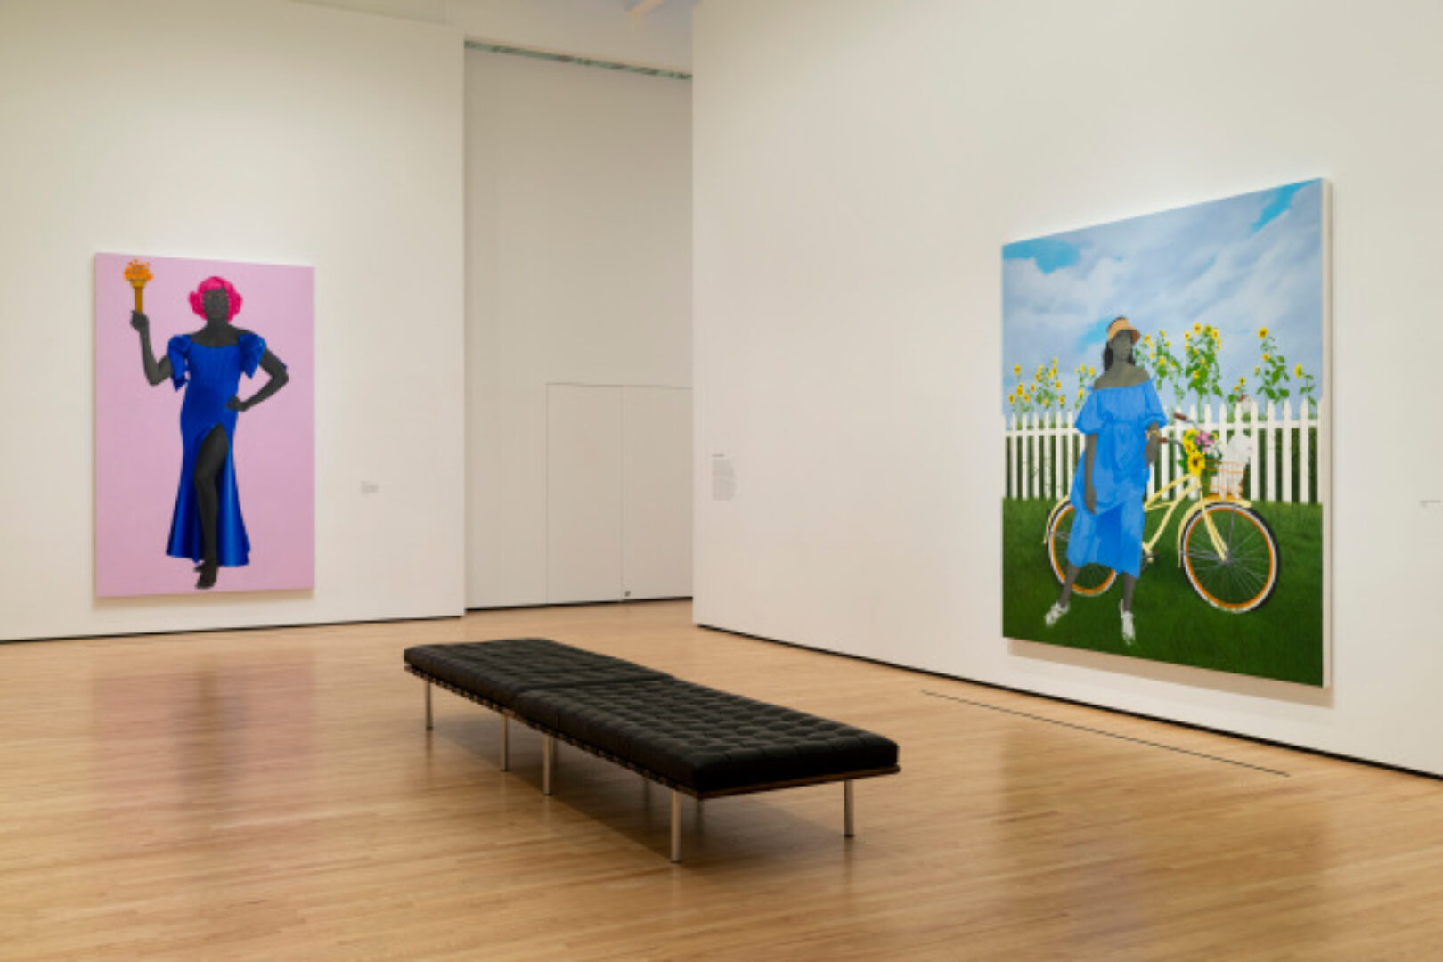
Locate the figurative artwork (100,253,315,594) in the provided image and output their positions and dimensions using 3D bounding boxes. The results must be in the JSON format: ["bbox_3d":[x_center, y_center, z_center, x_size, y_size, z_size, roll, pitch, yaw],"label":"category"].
[{"bbox_3d":[-4.843,-0.510,13.248,1.943,3.124,0.064,0,0,-29],"label":"figurative artwork"}]

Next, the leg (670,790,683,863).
[{"bbox_3d":[-0.178,1.330,5.425,0.037,0.287,0.037,0,0,-29],"label":"leg"}]

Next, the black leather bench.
[{"bbox_3d":[-0.595,1.238,7.013,0.905,0.455,3.773,0,0,-29],"label":"black leather bench"}]

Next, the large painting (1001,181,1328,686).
[{"bbox_3d":[2.588,-0.260,8.554,0.064,2.692,2.565,0,0,-29],"label":"large painting"}]

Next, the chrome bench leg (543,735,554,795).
[{"bbox_3d":[-0.810,1.325,6.562,0.037,0.287,0.037,0,0,-29],"label":"chrome bench leg"}]

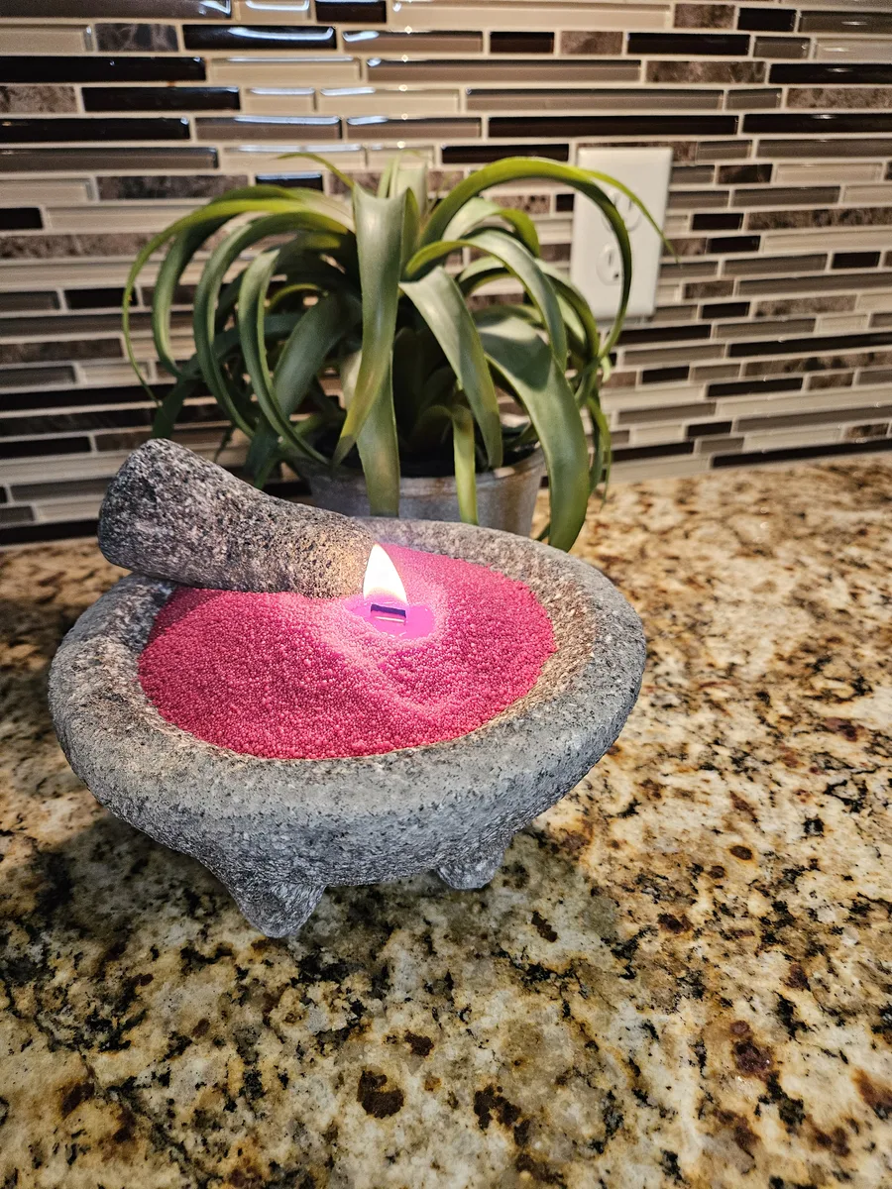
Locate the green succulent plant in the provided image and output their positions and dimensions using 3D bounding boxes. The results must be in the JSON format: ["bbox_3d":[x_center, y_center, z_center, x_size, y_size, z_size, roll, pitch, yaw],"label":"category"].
[{"bbox_3d":[-0.020,-0.103,0.442,0.272,0.252,0.245,-7,31,-11],"label":"green succulent plant"}]

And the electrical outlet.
[{"bbox_3d":[0.127,-0.260,0.577,0.070,0.114,0.008,-7,31,-11],"label":"electrical outlet"}]

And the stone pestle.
[{"bbox_3d":[-0.076,-0.023,0.293,0.104,0.046,0.046,11,0,-7],"label":"stone pestle"}]

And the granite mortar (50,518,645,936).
[{"bbox_3d":[-0.031,0.057,0.298,0.196,0.120,0.194,-7,31,-11],"label":"granite mortar"}]

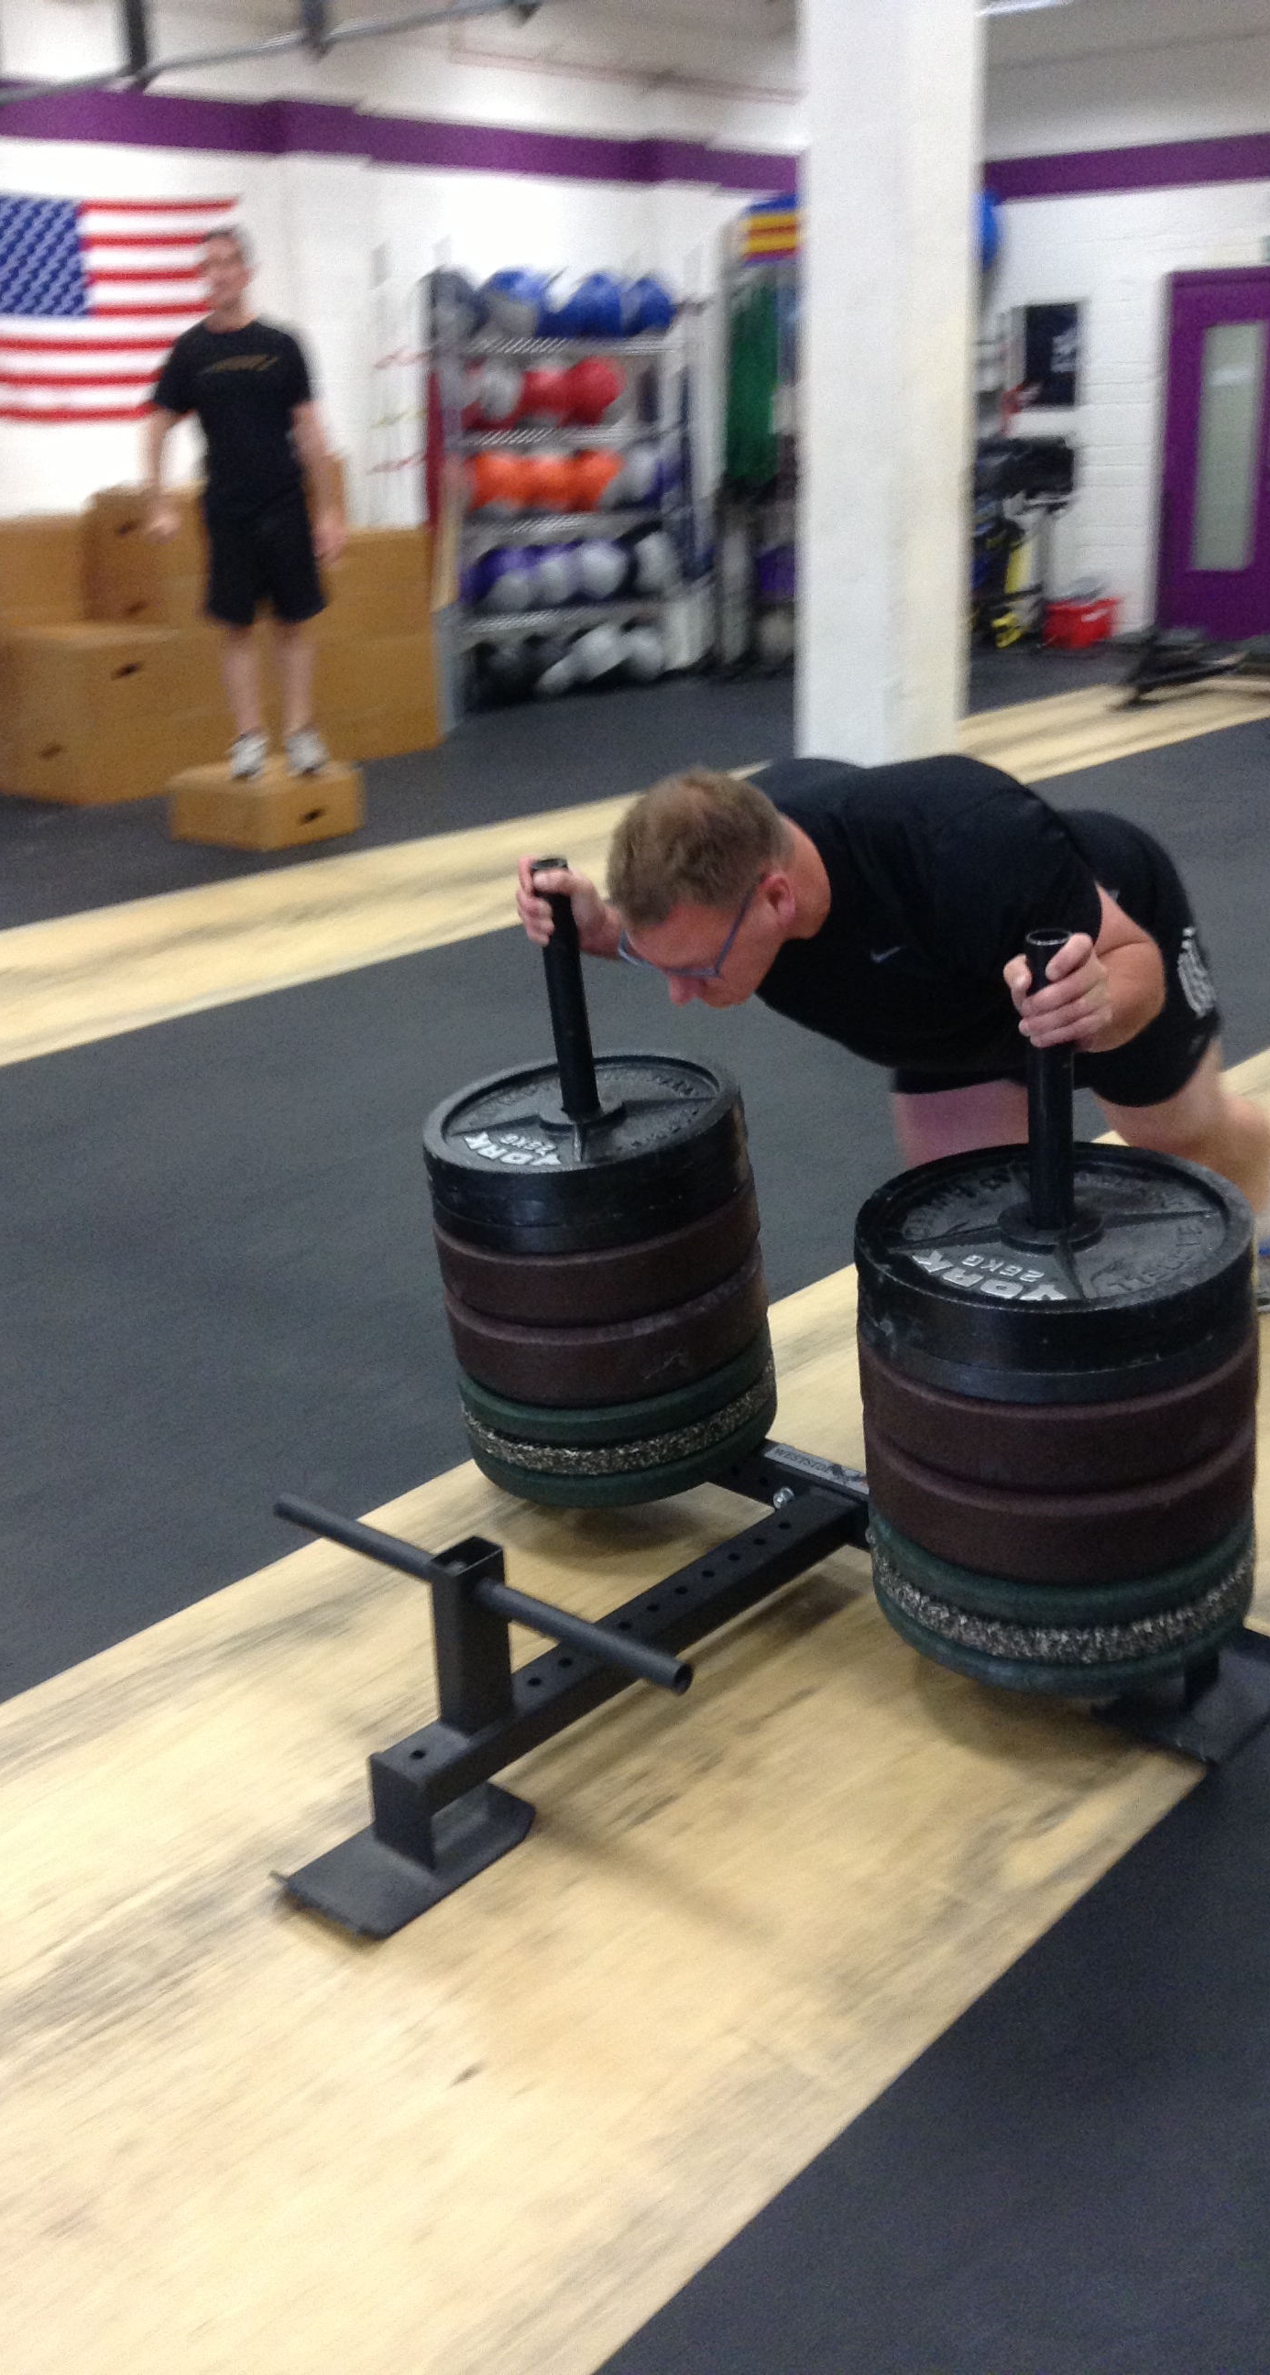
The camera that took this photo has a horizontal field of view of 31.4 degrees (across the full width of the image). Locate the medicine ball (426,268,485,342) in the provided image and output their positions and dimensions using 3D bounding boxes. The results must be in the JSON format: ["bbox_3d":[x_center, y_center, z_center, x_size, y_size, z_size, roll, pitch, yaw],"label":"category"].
[{"bbox_3d":[-0.880,-4.326,11.107,0.290,0.290,0.290,-2,19,1],"label":"medicine ball"}]

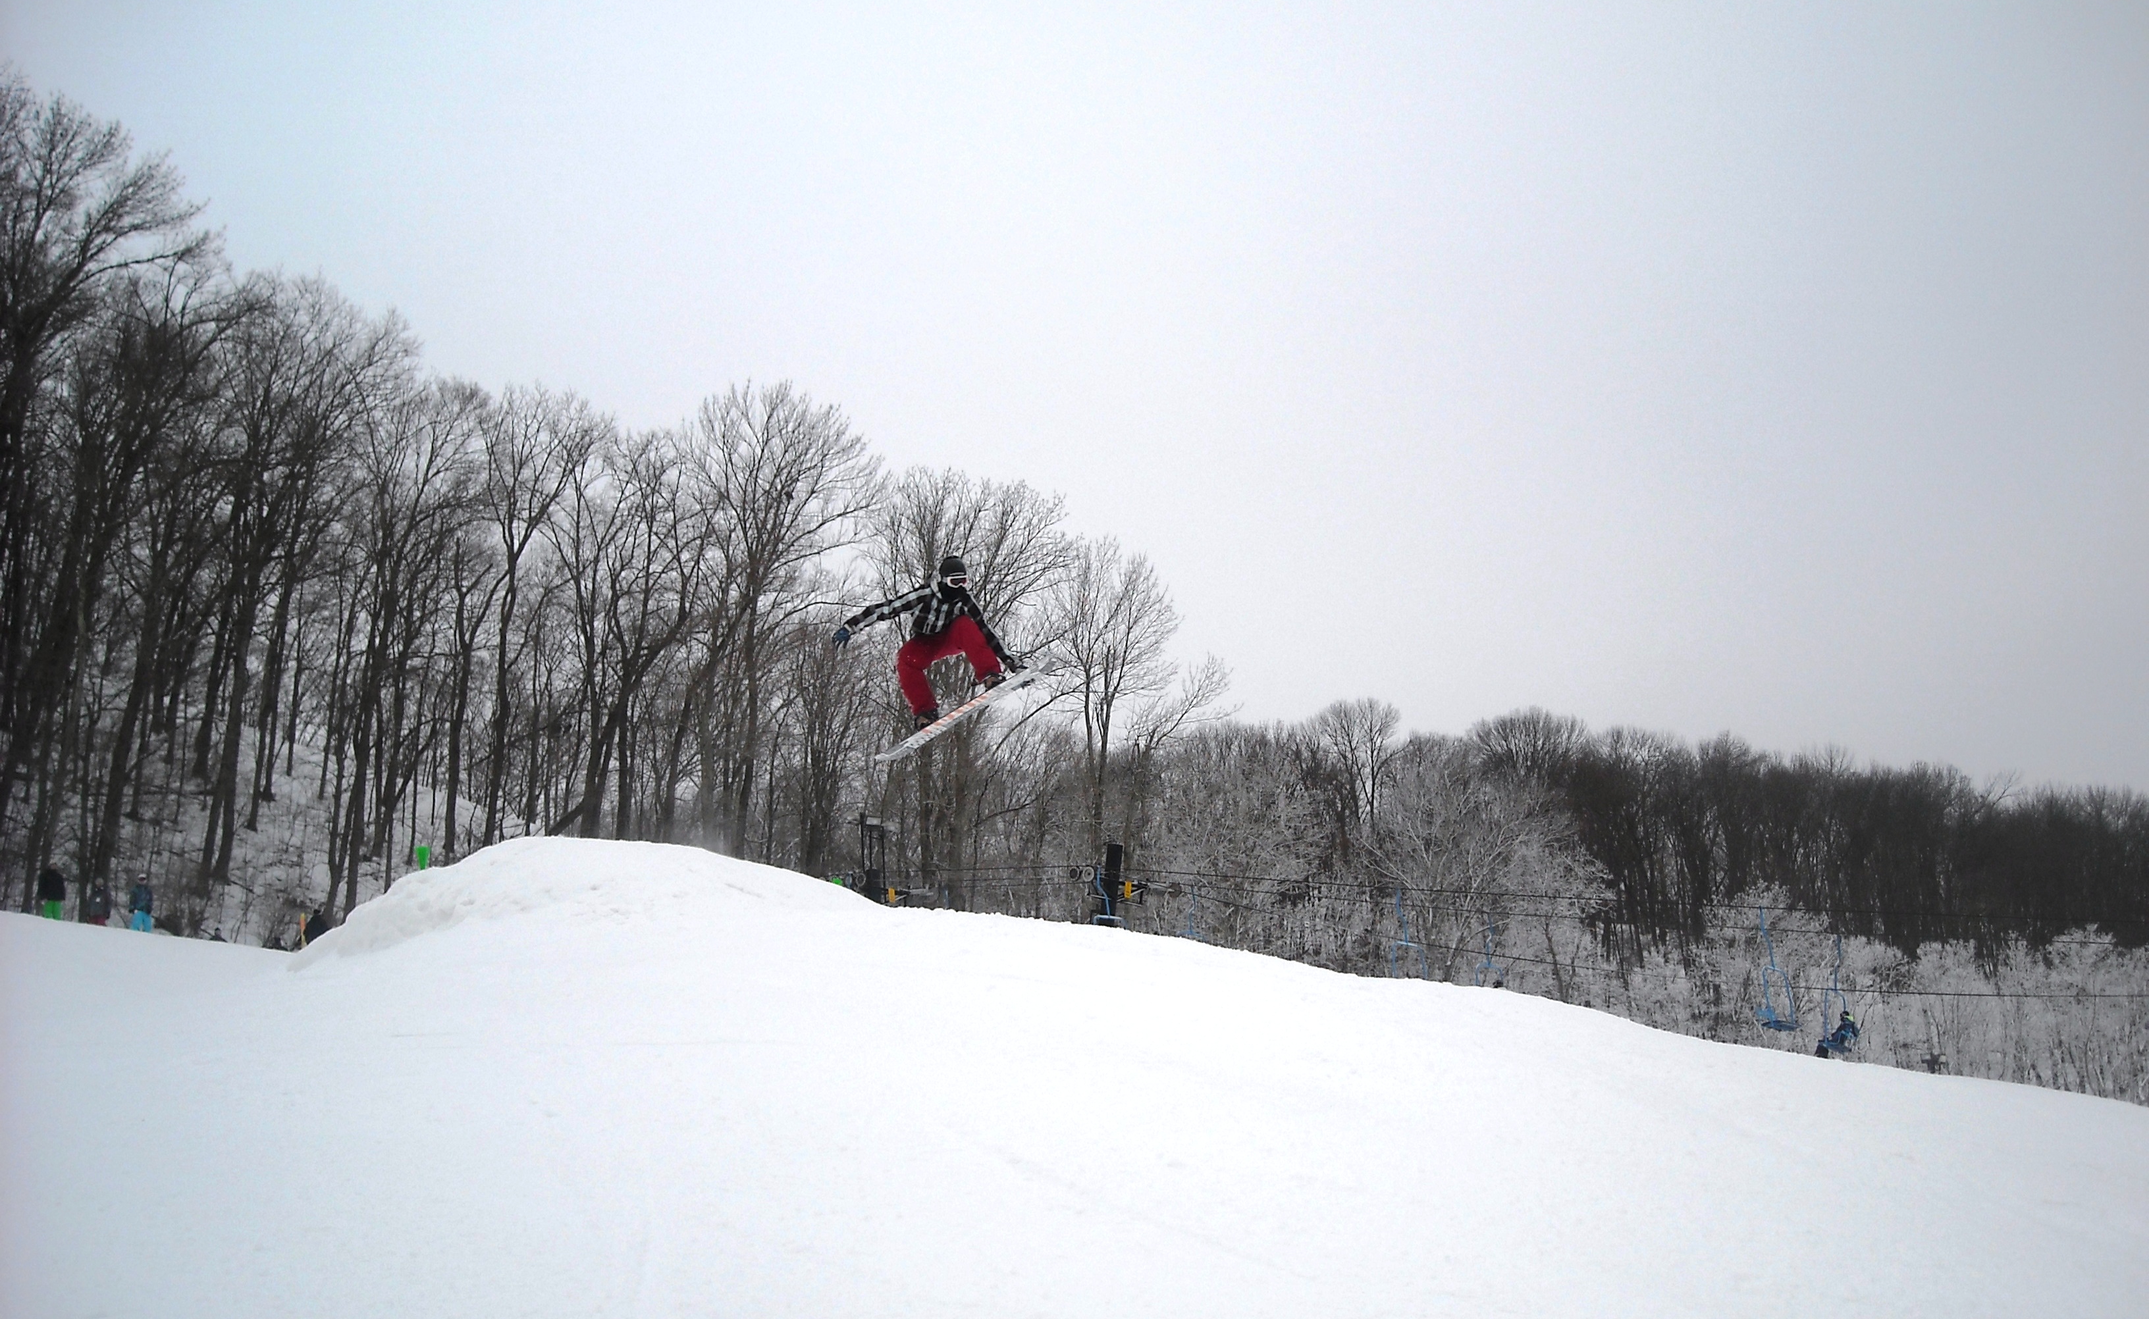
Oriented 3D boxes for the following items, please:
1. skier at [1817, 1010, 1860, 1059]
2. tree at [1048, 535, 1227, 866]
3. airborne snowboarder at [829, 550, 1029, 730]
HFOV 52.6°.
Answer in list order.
[{"bbox_3d":[18.633,9.235,53.000,0.950,1.300,0.600,-4,-7,31],"label":"skier"},{"bbox_3d":[2.249,2.439,82.000,6.600,14.300,6.400,0,-6,0],"label":"tree"},{"bbox_3d":[-0.961,-0.122,14.300,1.150,1.200,0.750,3,-7,-30],"label":"airborne snowboarder"}]

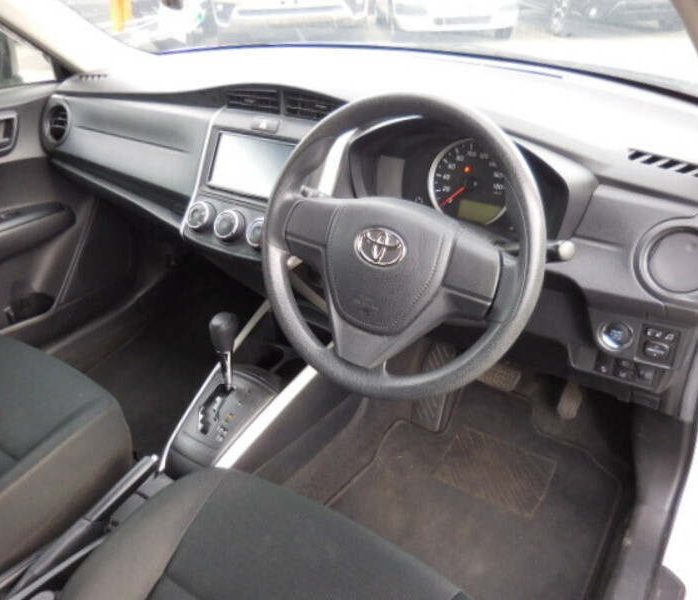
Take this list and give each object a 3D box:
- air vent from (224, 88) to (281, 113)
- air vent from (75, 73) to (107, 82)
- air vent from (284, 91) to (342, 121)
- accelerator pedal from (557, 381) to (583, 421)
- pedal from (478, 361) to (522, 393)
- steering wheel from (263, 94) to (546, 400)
[{"bbox_3d":[-0.163,-0.356,1.022,0.118,0.043,0.035,18,22,26],"label":"air vent"},{"bbox_3d":[-0.587,-0.513,1.318,0.105,0.016,0.034,14,46,23],"label":"air vent"},{"bbox_3d":[-0.052,-0.323,0.966,0.118,0.043,0.035,18,22,26],"label":"air vent"},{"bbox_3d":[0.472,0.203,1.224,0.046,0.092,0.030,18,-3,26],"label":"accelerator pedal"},{"bbox_3d":[0.312,0.161,1.239,0.105,0.060,0.030,18,-3,26],"label":"pedal"},{"bbox_3d":[0.061,-0.063,0.732,0.371,0.371,0.100,18,12,26],"label":"steering wheel"}]

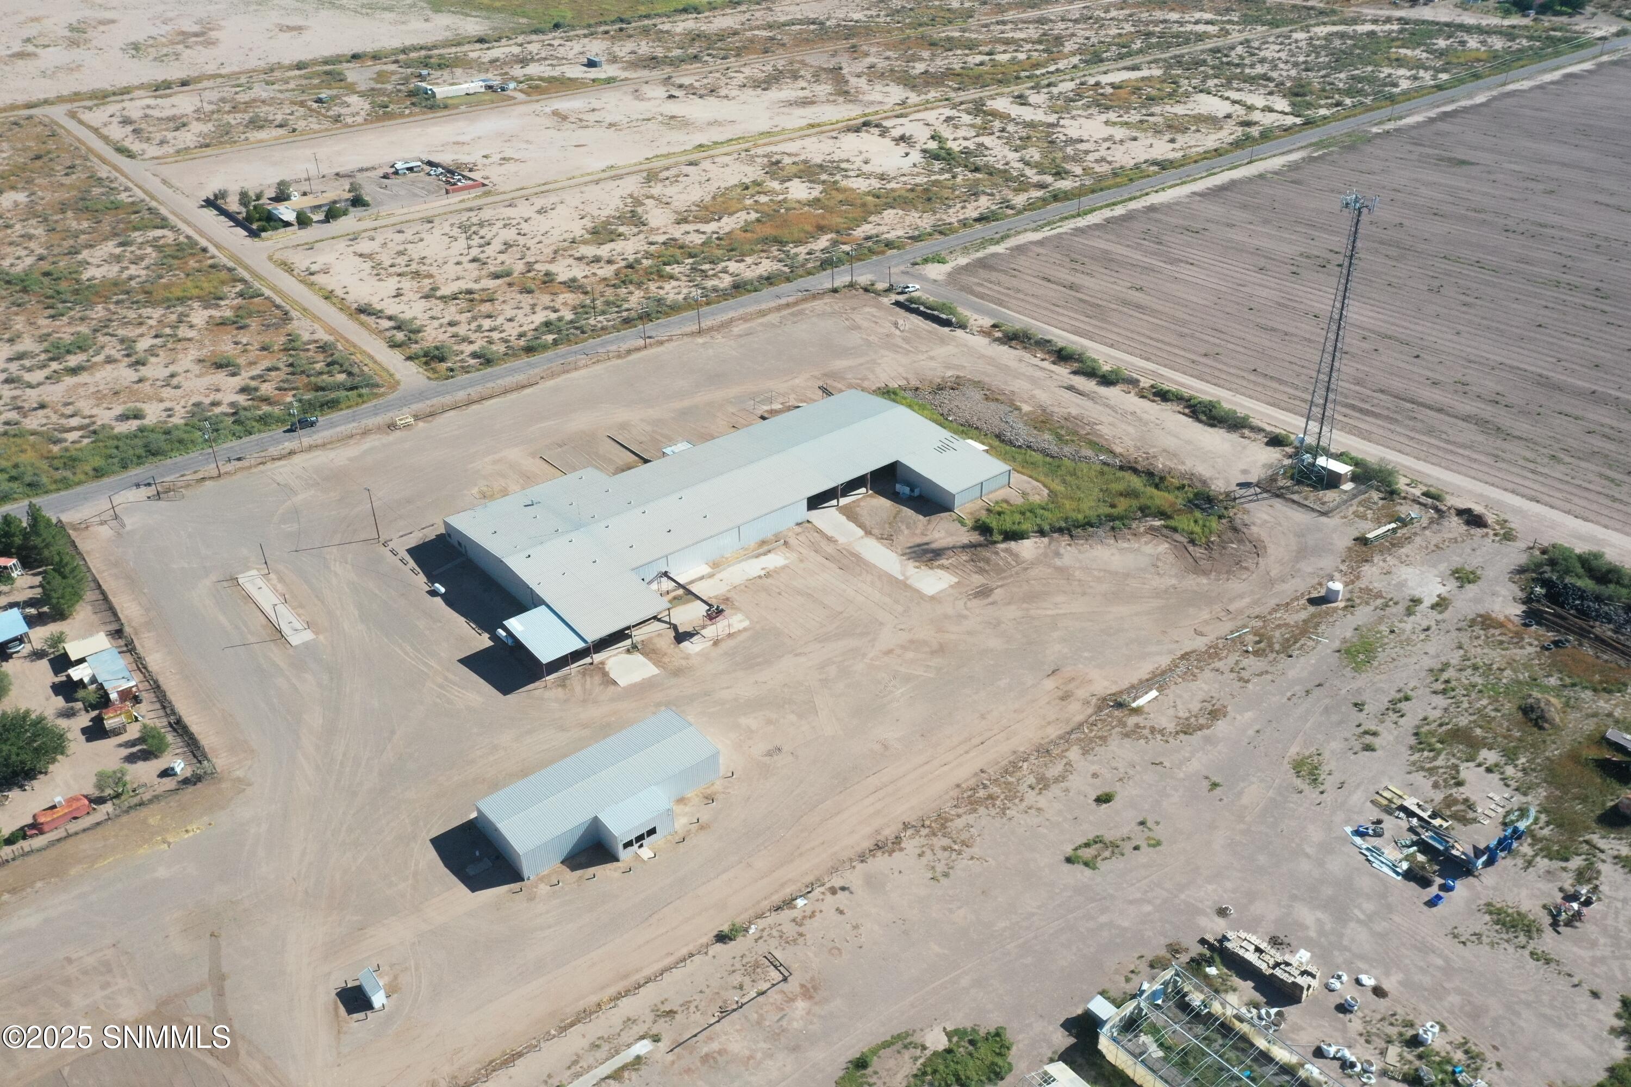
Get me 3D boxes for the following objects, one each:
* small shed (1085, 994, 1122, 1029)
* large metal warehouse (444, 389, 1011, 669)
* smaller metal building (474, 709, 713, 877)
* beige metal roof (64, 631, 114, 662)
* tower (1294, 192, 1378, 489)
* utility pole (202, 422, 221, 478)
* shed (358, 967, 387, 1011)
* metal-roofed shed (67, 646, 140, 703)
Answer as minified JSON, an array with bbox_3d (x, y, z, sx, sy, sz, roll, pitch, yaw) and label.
[{"bbox_3d":[30.847,50.853,136.902,2.050,2.300,2.600,-24,35,-33],"label":"small shed"},{"bbox_3d":[-16.924,-7.918,242.985,101.500,6.600,58.300,-24,35,-33],"label":"large metal warehouse"},{"bbox_3d":[-27.201,33.988,169.052,30.500,5.200,17.150,-24,35,-33],"label":"smaller metal building"},{"bbox_3d":[-119.063,17.919,208.291,5.900,2.400,6.400,-24,35,-33],"label":"beige metal roof"},{"bbox_3d":[96.181,-36.292,234.935,6.600,55.600,6.600,-24,35,-33],"label":"tower"},{"bbox_3d":[-126.829,-19.476,266.599,0.900,12.300,2.600,-24,35,-33],"label":"utility pole"},{"bbox_3d":[-50.122,50.547,143.683,1.450,2.350,3.750,-24,35,-33],"label":"shed"},{"bbox_3d":[-112.713,21.583,200.826,7.300,2.700,13.300,-24,35,-33],"label":"metal-roofed shed"}]

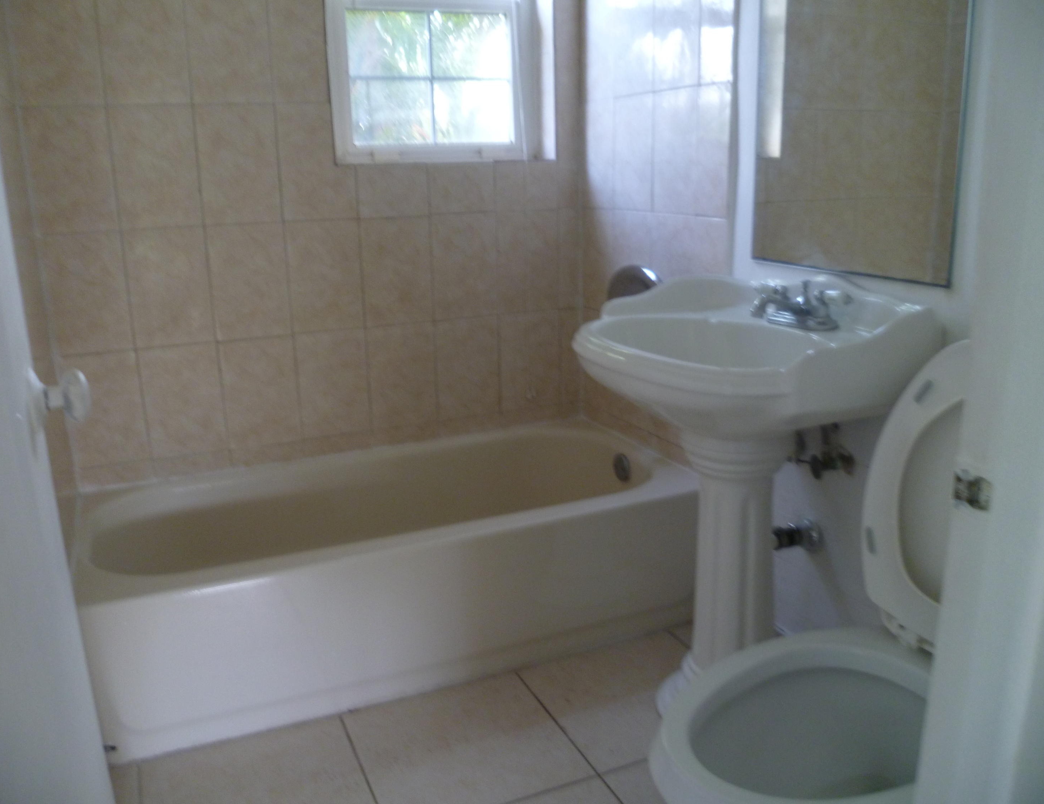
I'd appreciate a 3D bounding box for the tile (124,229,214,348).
[{"bbox_3d":[-0.899,-0.292,2.214,0.201,0.302,0.010,-8,16,-22],"label":"tile"}]

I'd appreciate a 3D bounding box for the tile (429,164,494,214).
[{"bbox_3d":[-0.170,-0.601,2.434,0.198,0.141,0.010,-8,16,-22],"label":"tile"}]

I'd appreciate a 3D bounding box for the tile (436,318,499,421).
[{"bbox_3d":[-0.164,-0.103,2.657,0.202,0.304,0.010,-7,15,-22],"label":"tile"}]

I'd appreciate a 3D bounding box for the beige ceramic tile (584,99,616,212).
[{"bbox_3d":[0.221,-0.707,2.496,0.010,0.302,0.200,-8,16,-22],"label":"beige ceramic tile"}]

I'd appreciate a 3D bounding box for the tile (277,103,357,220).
[{"bbox_3d":[-0.535,-0.625,2.265,0.198,0.298,0.010,-8,16,-22],"label":"tile"}]

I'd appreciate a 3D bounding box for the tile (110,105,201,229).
[{"bbox_3d":[-0.900,-0.578,2.136,0.201,0.302,0.010,-8,16,-22],"label":"tile"}]

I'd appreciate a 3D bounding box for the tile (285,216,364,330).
[{"bbox_3d":[-0.549,-0.351,2.431,0.202,0.304,0.010,-7,15,-22],"label":"tile"}]

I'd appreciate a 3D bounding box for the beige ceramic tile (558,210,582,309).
[{"bbox_3d":[0.147,-0.436,2.653,0.074,0.302,0.010,-8,16,-22],"label":"beige ceramic tile"}]

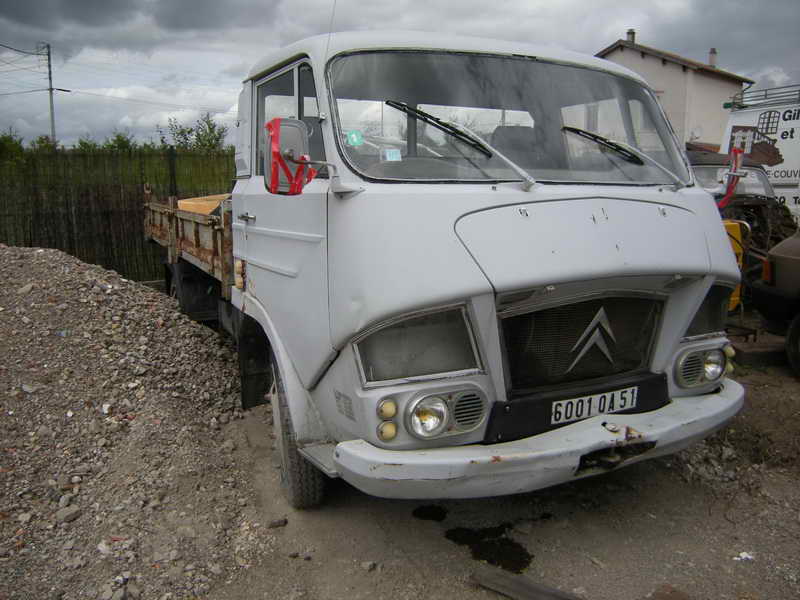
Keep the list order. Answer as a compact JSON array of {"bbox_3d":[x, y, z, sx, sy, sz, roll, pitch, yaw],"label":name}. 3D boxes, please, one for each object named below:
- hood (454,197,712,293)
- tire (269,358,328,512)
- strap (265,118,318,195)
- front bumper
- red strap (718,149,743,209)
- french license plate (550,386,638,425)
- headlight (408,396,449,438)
[{"bbox_3d":[0.807,-0.232,2.514,1.320,0.330,0.200,-5,12,-28],"label":"hood"},{"bbox_3d":[-0.476,0.573,3.131,0.210,0.910,0.910,-2,11,-14],"label":"tire"},{"bbox_3d":[-0.363,-0.480,2.163,0.165,0.255,0.095,-5,12,-28],"label":"strap"},{"bbox_3d":[0.770,0.559,2.699,2.140,0.185,0.400,-5,12,-28],"label":"front bumper"},{"bbox_3d":[1.689,-0.616,3.307,0.100,0.310,0.090,-5,12,-28],"label":"red strap"},{"bbox_3d":[0.797,0.425,2.630,0.468,0.093,0.015,-5,12,-28],"label":"french license plate"},{"bbox_3d":[0.088,0.408,2.292,0.157,0.157,0.085,-5,12,-28],"label":"headlight"}]

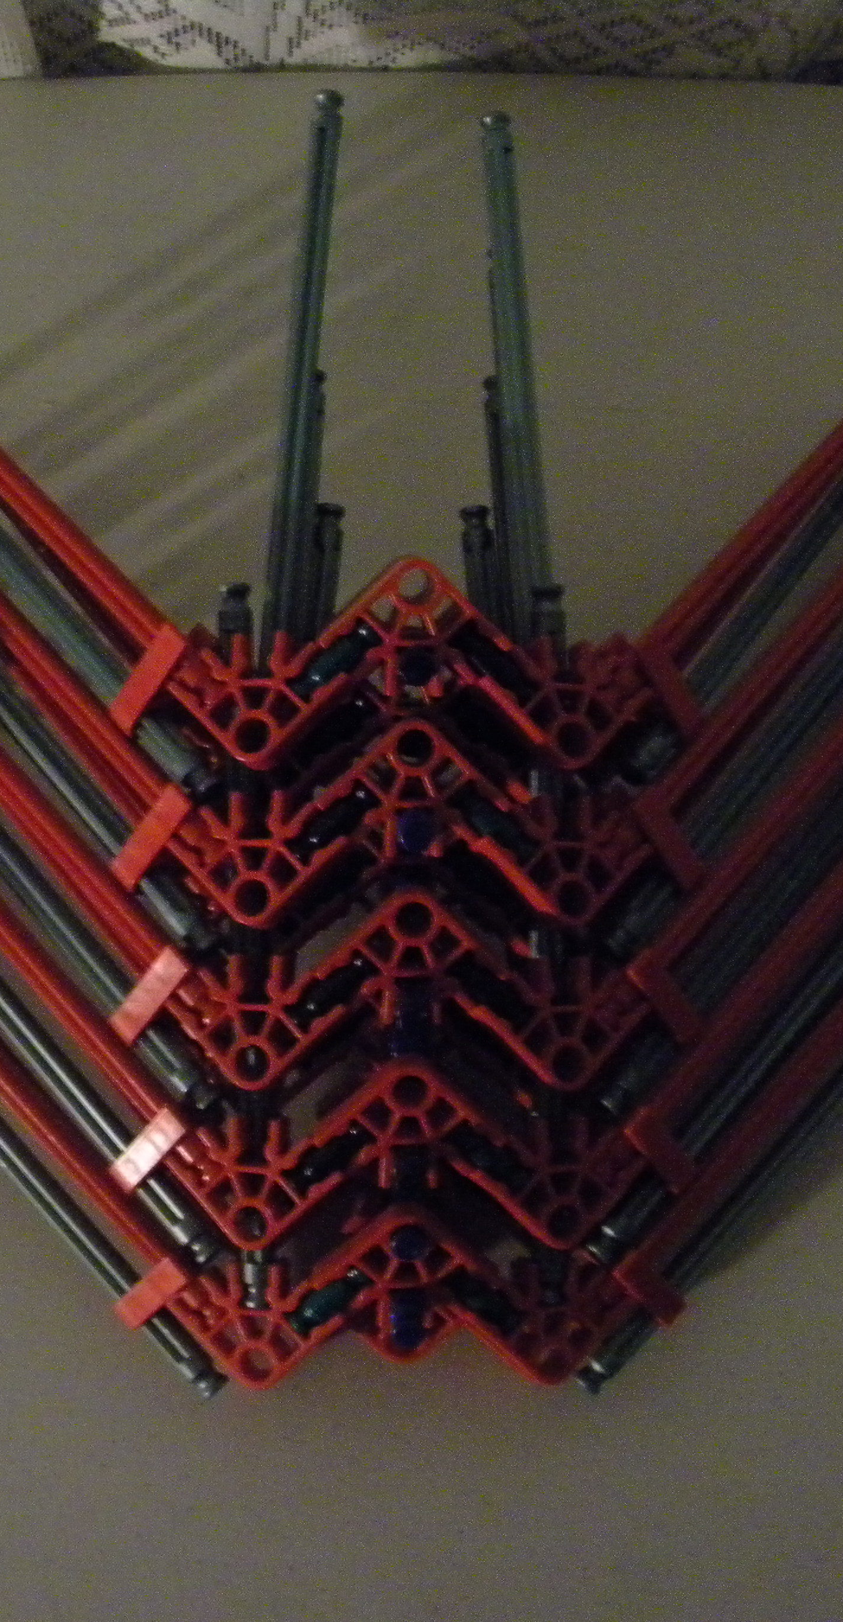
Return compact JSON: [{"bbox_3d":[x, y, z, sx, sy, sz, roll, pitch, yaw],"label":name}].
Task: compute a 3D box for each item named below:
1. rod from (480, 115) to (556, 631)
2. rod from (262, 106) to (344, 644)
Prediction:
[{"bbox_3d":[0.020,-0.080,0.336,0.006,0.006,0.129,-4,72,-1],"label":"rod"},{"bbox_3d":[-0.023,-0.083,0.334,0.006,0.006,0.129,4,74,1],"label":"rod"}]

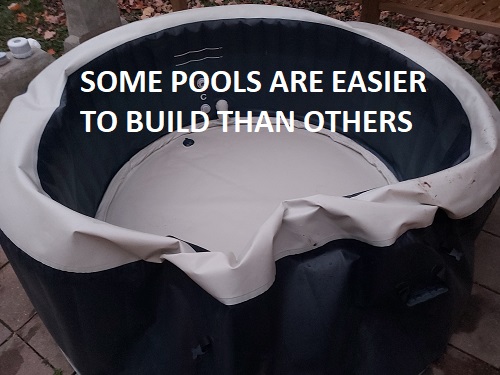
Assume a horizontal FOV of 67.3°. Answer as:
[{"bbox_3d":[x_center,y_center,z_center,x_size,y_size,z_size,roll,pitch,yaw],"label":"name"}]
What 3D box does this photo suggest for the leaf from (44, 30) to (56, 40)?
[{"bbox_3d":[-1.705,-1.299,3.209,0.115,0.044,0.117,-21,48,-19],"label":"leaf"}]

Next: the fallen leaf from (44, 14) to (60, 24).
[{"bbox_3d":[-1.822,-1.550,3.465,0.167,0.046,0.143,-20,48,-19],"label":"fallen leaf"}]

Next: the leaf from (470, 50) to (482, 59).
[{"bbox_3d":[1.758,-1.032,2.914,0.106,0.030,0.113,24,49,22],"label":"leaf"}]

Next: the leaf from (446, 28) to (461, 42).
[{"bbox_3d":[1.717,-1.282,3.168,0.133,0.070,0.126,21,48,20],"label":"leaf"}]

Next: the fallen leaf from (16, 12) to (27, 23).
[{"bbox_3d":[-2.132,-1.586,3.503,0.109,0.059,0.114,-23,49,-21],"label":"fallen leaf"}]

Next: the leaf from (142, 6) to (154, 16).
[{"bbox_3d":[-0.972,-1.685,3.596,0.122,0.049,0.121,-11,46,-10],"label":"leaf"}]

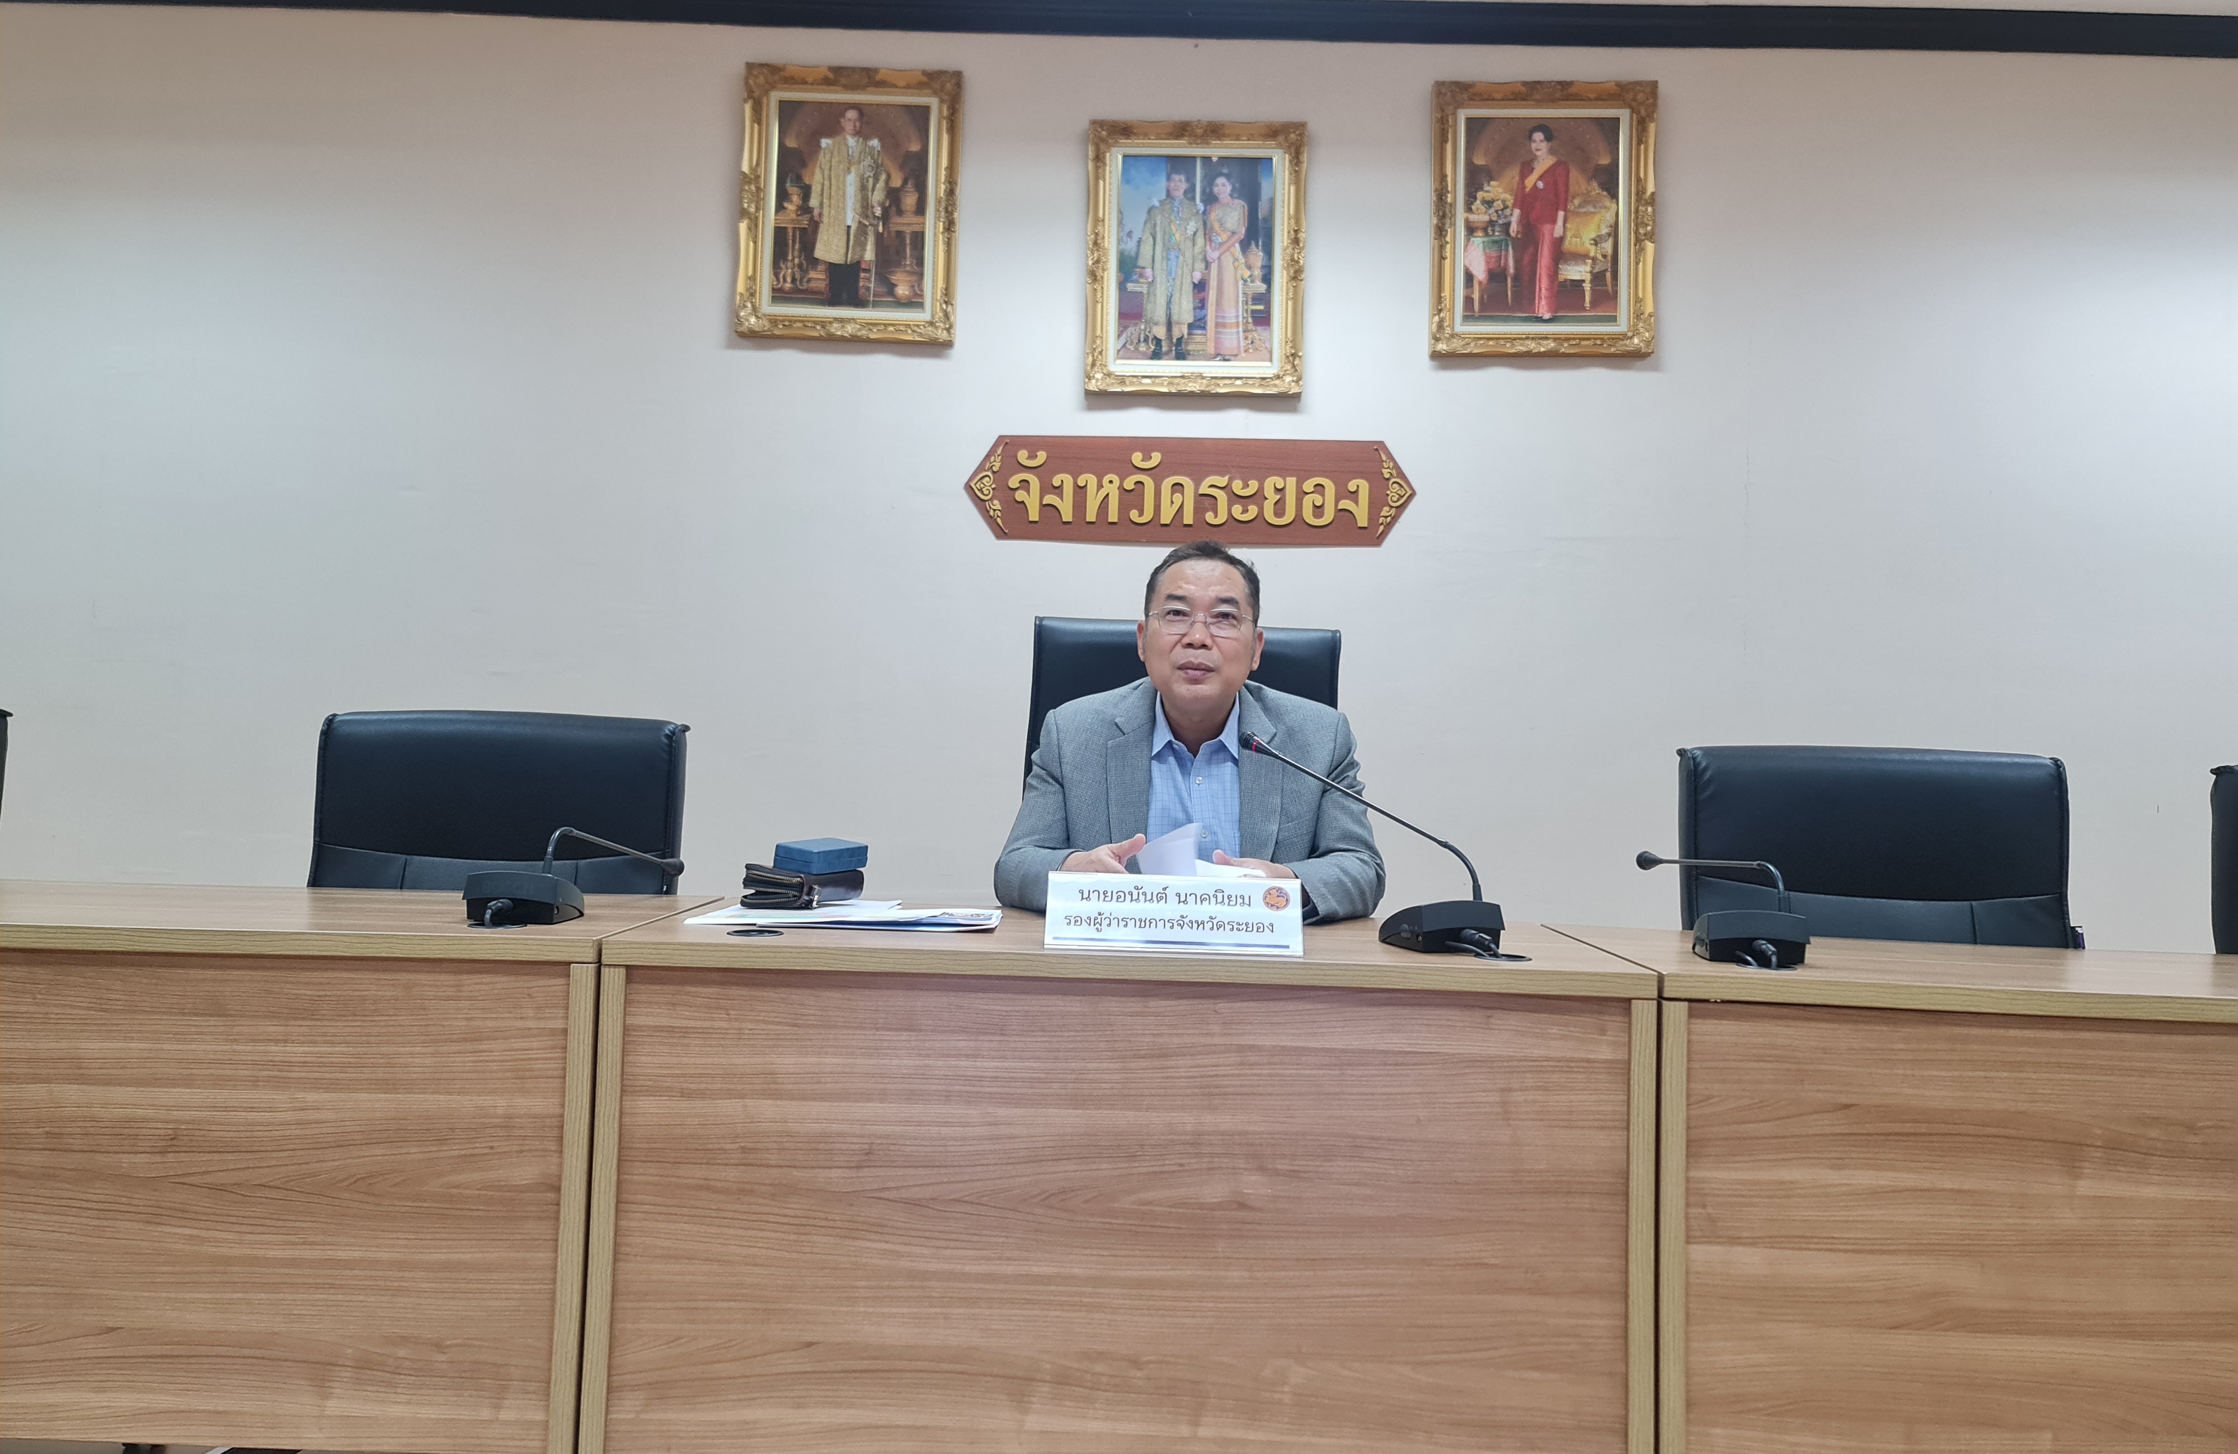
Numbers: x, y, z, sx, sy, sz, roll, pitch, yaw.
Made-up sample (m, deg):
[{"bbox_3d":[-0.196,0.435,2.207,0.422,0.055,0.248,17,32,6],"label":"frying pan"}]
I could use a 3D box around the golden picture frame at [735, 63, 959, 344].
[{"bbox_3d":[-0.599,-1.153,3.571,0.480,0.603,0.050,2,-2,1],"label":"golden picture frame"}]

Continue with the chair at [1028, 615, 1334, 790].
[{"bbox_3d":[0.099,0.433,2.546,0.660,1.200,0.720,2,-2,1],"label":"chair"}]

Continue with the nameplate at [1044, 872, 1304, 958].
[{"bbox_3d":[0.066,0.220,1.917,0.302,0.087,0.085,2,-1,0],"label":"nameplate"}]

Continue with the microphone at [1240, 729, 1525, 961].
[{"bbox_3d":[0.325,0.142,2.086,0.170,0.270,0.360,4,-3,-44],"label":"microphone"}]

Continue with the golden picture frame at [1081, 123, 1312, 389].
[{"bbox_3d":[0.169,-1.030,3.554,0.480,0.603,0.050,2,-2,1],"label":"golden picture frame"}]

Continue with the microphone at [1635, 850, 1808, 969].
[{"bbox_3d":[0.778,0.229,2.132,0.122,0.120,0.355,2,-1,-3],"label":"microphone"}]

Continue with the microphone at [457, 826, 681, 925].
[{"bbox_3d":[-0.715,0.187,2.163,0.160,0.118,0.350,2,-1,6],"label":"microphone"}]

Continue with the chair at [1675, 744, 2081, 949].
[{"bbox_3d":[1.128,0.538,2.196,0.650,1.026,0.690,2,-1,4],"label":"chair"}]

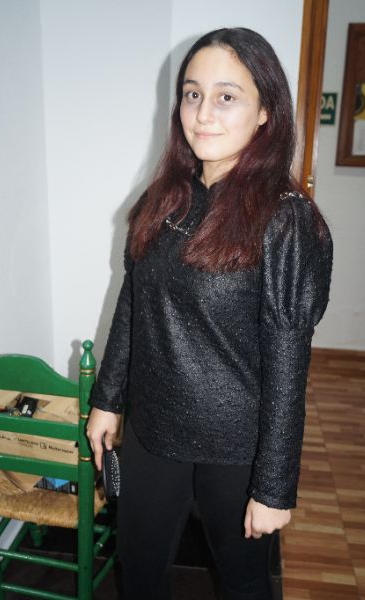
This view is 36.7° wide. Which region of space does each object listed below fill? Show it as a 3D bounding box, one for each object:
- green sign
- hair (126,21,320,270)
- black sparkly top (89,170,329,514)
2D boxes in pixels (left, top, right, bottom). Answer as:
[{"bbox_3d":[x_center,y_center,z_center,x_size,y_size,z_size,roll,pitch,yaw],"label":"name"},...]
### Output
[{"bbox_3d":[0.902,-1.316,3.784,0.300,0.200,0.010,3,15,7],"label":"green sign"},{"bbox_3d":[0.090,-0.279,1.020,0.330,0.425,0.260,10,17,30],"label":"hair"},{"bbox_3d":[0.046,0.055,1.096,0.480,0.600,0.270,12,18,35],"label":"black sparkly top"}]

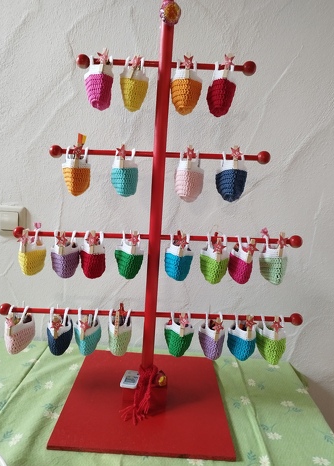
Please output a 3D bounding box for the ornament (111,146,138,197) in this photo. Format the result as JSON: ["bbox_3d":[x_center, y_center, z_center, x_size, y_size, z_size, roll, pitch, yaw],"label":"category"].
[{"bbox_3d":[-0.082,-0.119,0.647,0.052,0.095,0.050,2,11,-4],"label":"ornament"}]

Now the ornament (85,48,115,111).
[{"bbox_3d":[-0.124,-0.279,0.618,0.053,0.097,0.050,1,11,-11],"label":"ornament"}]

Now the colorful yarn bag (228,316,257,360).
[{"bbox_3d":[0.167,0.235,0.748,0.060,0.107,0.052,0,11,-13],"label":"colorful yarn bag"}]

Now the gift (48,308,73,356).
[{"bbox_3d":[-0.230,0.214,0.727,0.056,0.109,0.052,2,11,-3],"label":"gift"}]

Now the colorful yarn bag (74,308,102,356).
[{"bbox_3d":[-0.171,0.215,0.730,0.057,0.108,0.052,3,11,1],"label":"colorful yarn bag"}]

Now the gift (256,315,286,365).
[{"bbox_3d":[0.233,0.240,0.751,0.063,0.117,0.052,2,11,-3],"label":"gift"}]

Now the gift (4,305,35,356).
[{"bbox_3d":[-0.312,0.207,0.711,0.057,0.100,0.054,3,11,0],"label":"gift"}]

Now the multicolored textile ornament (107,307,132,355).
[{"bbox_3d":[-0.101,0.218,0.733,0.052,0.108,0.052,3,11,1],"label":"multicolored textile ornament"}]

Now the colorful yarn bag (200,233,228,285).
[{"bbox_3d":[0.100,0.055,0.709,0.058,0.110,0.052,1,11,-8],"label":"colorful yarn bag"}]

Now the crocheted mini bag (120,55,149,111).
[{"bbox_3d":[-0.060,-0.272,0.619,0.051,0.095,0.050,2,11,-2],"label":"crocheted mini bag"}]

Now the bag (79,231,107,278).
[{"bbox_3d":[-0.148,0.044,0.678,0.051,0.096,0.050,2,11,-7],"label":"bag"}]

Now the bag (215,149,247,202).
[{"bbox_3d":[0.124,-0.111,0.645,0.056,0.101,0.052,2,11,-3],"label":"bag"}]

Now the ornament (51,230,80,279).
[{"bbox_3d":[-0.209,0.045,0.694,0.057,0.101,0.052,2,11,-3],"label":"ornament"}]

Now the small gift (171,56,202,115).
[{"bbox_3d":[0.036,-0.270,0.618,0.057,0.097,0.052,2,11,-2],"label":"small gift"}]

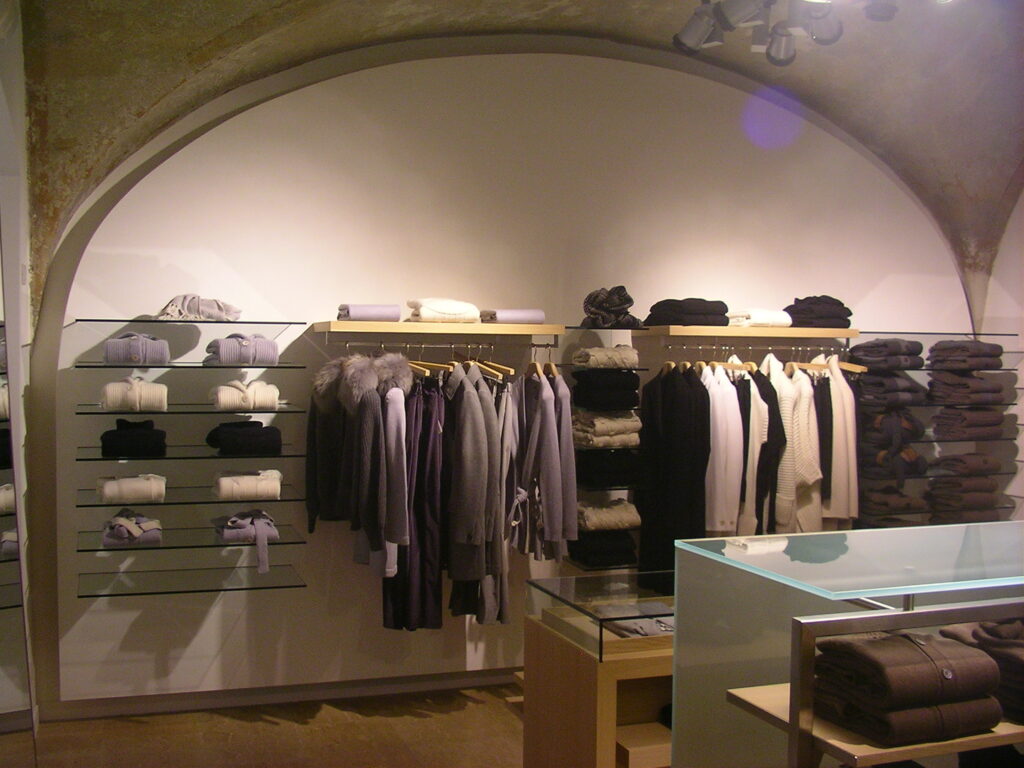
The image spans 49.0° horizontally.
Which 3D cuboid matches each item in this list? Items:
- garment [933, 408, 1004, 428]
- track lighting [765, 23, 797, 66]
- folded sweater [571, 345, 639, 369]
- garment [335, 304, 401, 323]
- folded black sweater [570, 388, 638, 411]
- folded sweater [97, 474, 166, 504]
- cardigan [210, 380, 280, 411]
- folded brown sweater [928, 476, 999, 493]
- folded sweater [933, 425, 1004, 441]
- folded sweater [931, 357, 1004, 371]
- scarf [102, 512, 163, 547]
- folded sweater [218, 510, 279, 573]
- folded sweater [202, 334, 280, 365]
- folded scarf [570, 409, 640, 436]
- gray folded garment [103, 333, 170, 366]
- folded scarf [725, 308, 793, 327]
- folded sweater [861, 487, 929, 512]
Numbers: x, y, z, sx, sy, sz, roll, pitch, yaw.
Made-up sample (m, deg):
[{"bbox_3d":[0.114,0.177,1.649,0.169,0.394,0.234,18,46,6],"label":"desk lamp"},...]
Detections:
[{"bbox_3d":[2.329,0.171,5.754,0.240,0.082,0.261,0,3,-20],"label":"garment"},{"bbox_3d":[0.931,-1.178,3.900,0.105,0.110,0.150,2,-25,19],"label":"track lighting"},{"bbox_3d":[0.415,-0.126,5.071,0.237,0.100,0.261,0,3,-20],"label":"folded sweater"},{"bbox_3d":[-0.607,-0.300,4.749,0.212,0.071,0.270,0,3,-19],"label":"garment"},{"bbox_3d":[0.405,0.061,5.038,0.240,0.081,0.265,0,3,-20],"label":"folded black sweater"},{"bbox_3d":[-1.439,0.384,4.252,0.225,0.086,0.260,0,3,-23],"label":"folded sweater"},{"bbox_3d":[-1.089,0.043,4.602,0.244,0.110,0.270,0,3,-19],"label":"cardigan"},{"bbox_3d":[2.340,0.514,5.833,0.223,0.051,0.270,0,3,-19],"label":"folded brown sweater"},{"bbox_3d":[2.226,0.223,5.515,0.230,0.066,0.250,0,3,-19],"label":"folded sweater"},{"bbox_3d":[2.289,-0.110,5.688,0.240,0.064,0.265,0,3,-20],"label":"folded sweater"},{"bbox_3d":[-1.438,0.540,4.235,0.210,0.105,0.250,0,3,-22],"label":"scarf"},{"bbox_3d":[-1.076,0.637,4.580,0.213,0.215,0.250,0,3,-19],"label":"folded sweater"},{"bbox_3d":[-1.055,-0.134,4.386,0.230,0.118,0.270,0,3,-25],"label":"folded sweater"},{"bbox_3d":[0.427,0.170,5.141,0.223,0.102,0.270,0,3,-19],"label":"folded scarf"},{"bbox_3d":[-1.487,-0.137,4.451,0.243,0.119,0.270,0,3,-19],"label":"gray folded garment"},{"bbox_3d":[1.168,-0.314,5.313,0.226,0.079,0.210,0,3,-19],"label":"folded scarf"},{"bbox_3d":[1.876,0.571,5.581,0.240,0.096,0.265,0,3,-20],"label":"folded sweater"}]

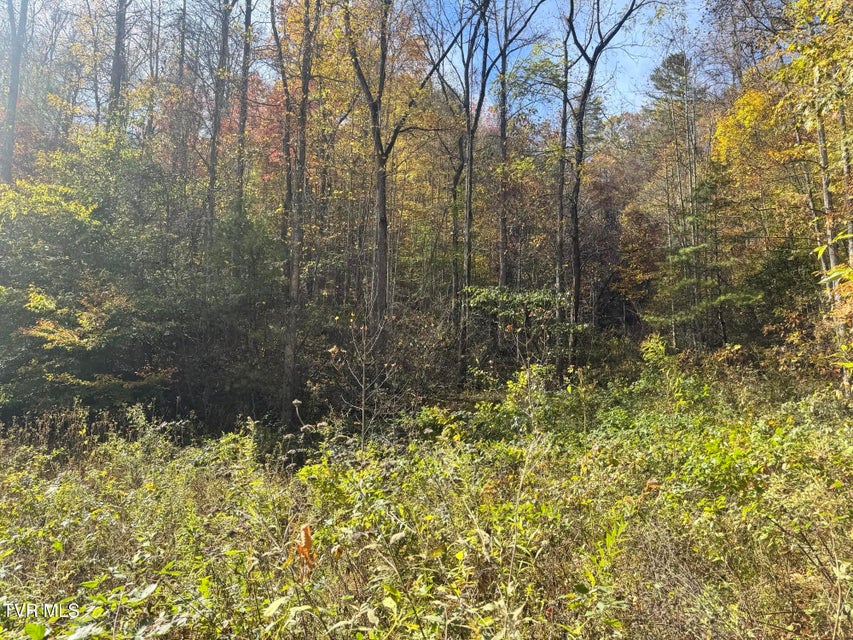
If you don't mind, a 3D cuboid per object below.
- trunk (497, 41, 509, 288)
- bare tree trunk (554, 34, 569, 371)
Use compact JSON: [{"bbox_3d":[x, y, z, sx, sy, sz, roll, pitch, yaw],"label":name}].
[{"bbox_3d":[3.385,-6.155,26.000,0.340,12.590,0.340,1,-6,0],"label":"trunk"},{"bbox_3d":[4.957,-4.364,21.500,0.300,13.070,0.300,3,-6,0],"label":"bare tree trunk"}]

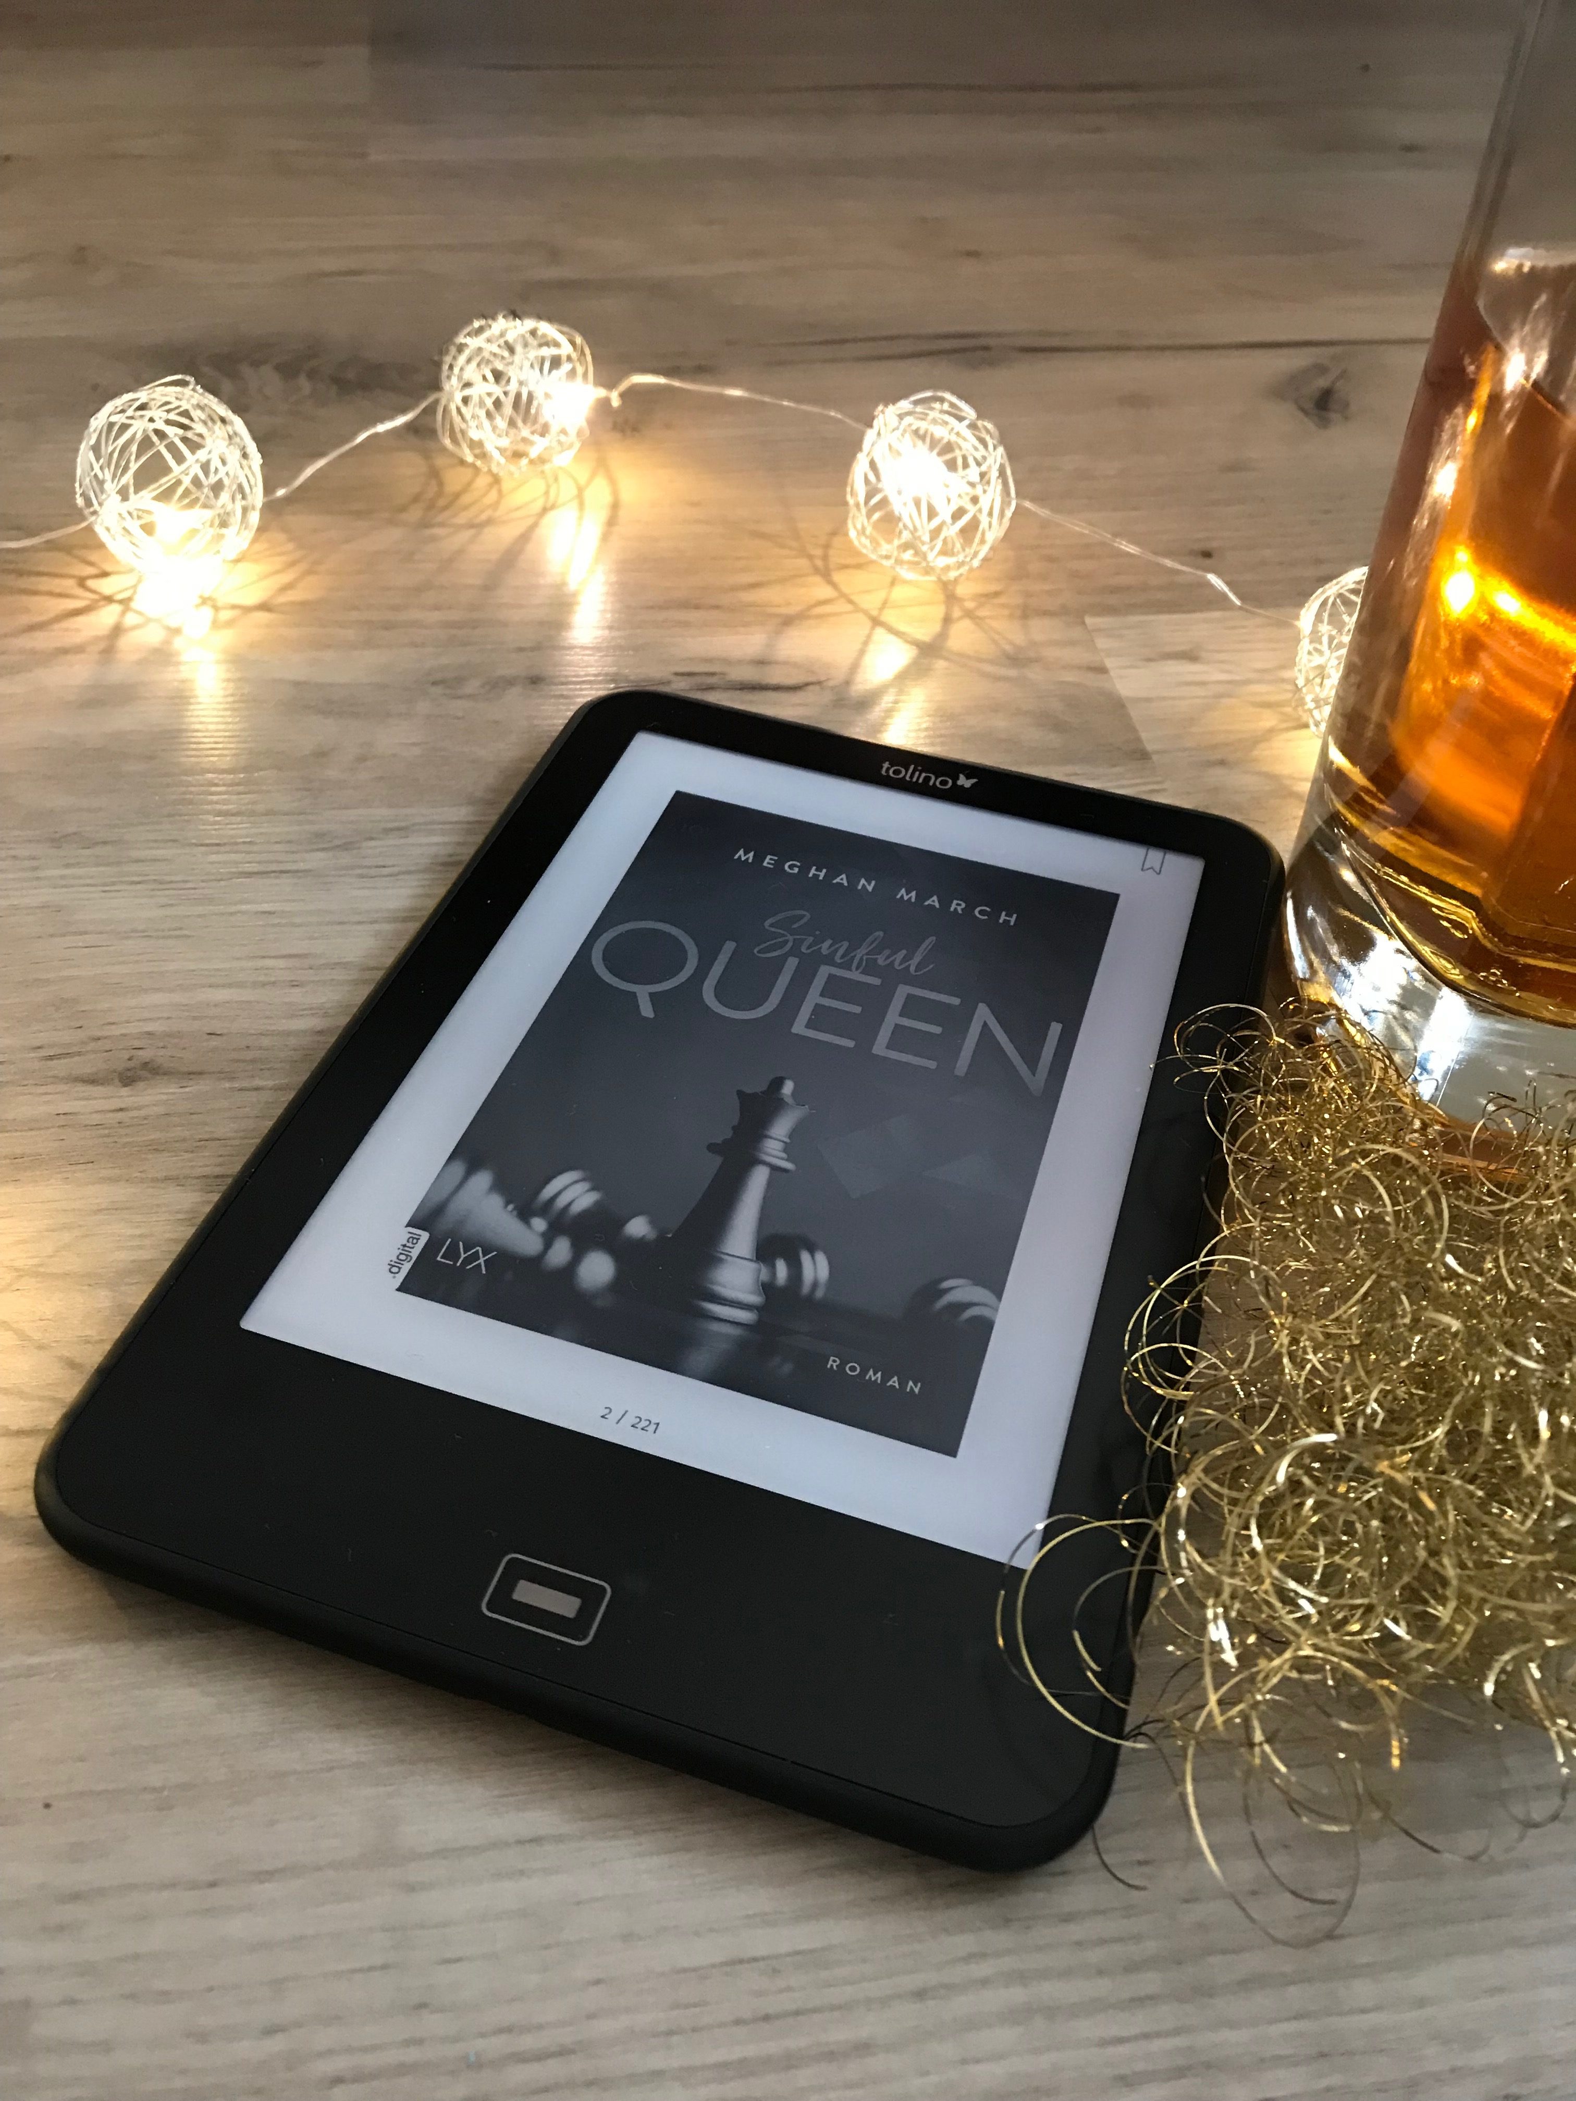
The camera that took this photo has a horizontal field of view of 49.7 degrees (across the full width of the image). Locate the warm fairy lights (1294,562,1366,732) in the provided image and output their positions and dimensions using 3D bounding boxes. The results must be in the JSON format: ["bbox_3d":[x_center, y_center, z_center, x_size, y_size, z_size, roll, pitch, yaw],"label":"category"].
[{"bbox_3d":[0.100,-0.065,0.281,0.032,0.032,0.032,3,45,0],"label":"warm fairy lights"}]

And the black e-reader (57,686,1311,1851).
[{"bbox_3d":[-0.002,0.009,0.220,0.115,0.009,0.163,14,46,11],"label":"black e-reader"}]

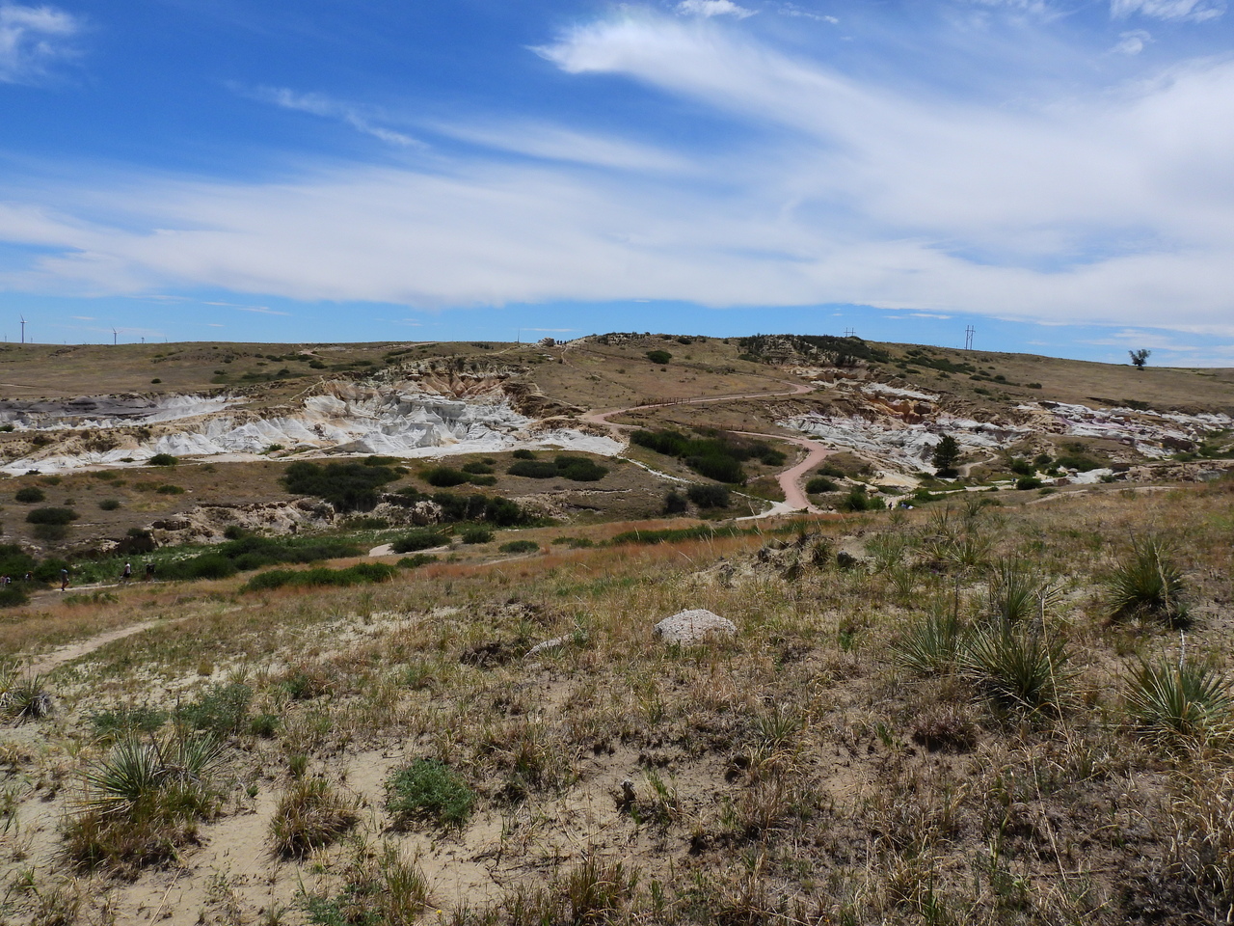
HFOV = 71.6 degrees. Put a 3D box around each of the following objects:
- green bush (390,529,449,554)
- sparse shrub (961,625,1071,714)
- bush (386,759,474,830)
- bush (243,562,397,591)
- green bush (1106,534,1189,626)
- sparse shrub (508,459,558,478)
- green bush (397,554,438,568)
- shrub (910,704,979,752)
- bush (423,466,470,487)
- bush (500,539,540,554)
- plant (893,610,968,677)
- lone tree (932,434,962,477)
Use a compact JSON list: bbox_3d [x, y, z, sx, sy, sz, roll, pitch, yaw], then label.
[{"bbox_3d":[-19.816,7.897,86.000,5.600,2.100,4.000,1,6,-13],"label":"green bush"},{"bbox_3d":[2.475,1.275,5.300,0.700,0.500,0.680,5,6,26],"label":"sparse shrub"},{"bbox_3d":[-0.785,1.393,3.600,0.370,0.230,0.340,1,6,-12],"label":"bush"},{"bbox_3d":[-21.482,8.209,62.000,11.000,1.600,4.000,1,6,-19],"label":"bush"},{"bbox_3d":[4.697,1.040,7.600,0.710,0.680,0.700,6,7,32],"label":"green bush"},{"bbox_3d":[-13.310,0.989,135.000,7.700,2.400,5.500,2,6,-6],"label":"sparse shrub"},{"bbox_3d":[-16.520,8.120,71.000,3.300,1.000,2.400,1,6,-13],"label":"green bush"},{"bbox_3d":[1.721,1.397,4.500,0.350,0.200,0.320,5,6,22],"label":"shrub"},{"bbox_3d":[-24.859,1.901,125.000,7.000,2.600,5.000,1,6,-11],"label":"bush"},{"bbox_3d":[-9.059,7.797,80.000,3.700,1.150,2.800,2,6,-6],"label":"bush"},{"bbox_3d":[2.157,1.253,5.900,0.500,0.380,0.470,5,6,21],"label":"plant"},{"bbox_3d":[69.465,-1.521,180.000,6.000,8.700,5.800,5,6,21],"label":"lone tree"}]

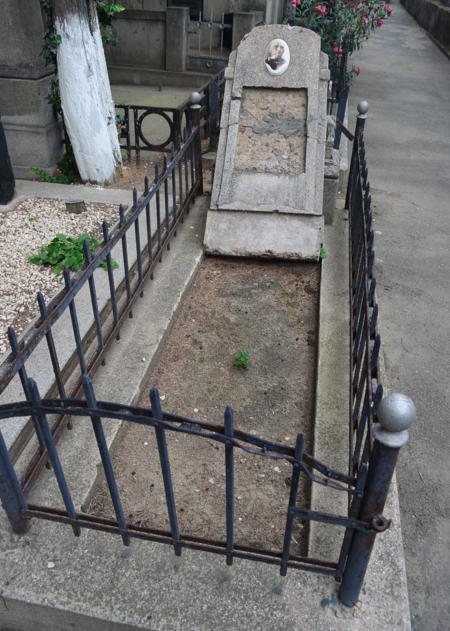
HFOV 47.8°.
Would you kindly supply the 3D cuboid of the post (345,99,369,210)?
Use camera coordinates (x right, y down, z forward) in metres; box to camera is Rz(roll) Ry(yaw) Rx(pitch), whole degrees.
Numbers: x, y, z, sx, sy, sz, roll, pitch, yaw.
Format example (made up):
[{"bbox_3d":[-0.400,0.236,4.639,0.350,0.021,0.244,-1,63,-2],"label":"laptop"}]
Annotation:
[{"bbox_3d":[0.859,-1.049,3.376,0.074,0.717,0.074,6,35,9],"label":"post"}]

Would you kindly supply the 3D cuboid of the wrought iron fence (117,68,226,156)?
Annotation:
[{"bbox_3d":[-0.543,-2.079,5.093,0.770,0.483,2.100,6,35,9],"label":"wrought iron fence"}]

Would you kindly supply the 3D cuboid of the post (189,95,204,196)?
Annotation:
[{"bbox_3d":[-0.189,-1.220,3.632,0.074,0.708,0.074,6,35,9],"label":"post"}]

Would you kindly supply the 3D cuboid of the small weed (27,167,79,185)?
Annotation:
[{"bbox_3d":[-1.350,-1.116,4.021,0.378,0.119,0.161,6,35,9],"label":"small weed"}]

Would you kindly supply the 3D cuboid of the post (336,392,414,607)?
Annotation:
[{"bbox_3d":[0.333,0.458,1.159,0.074,0.734,0.074,6,35,9],"label":"post"}]

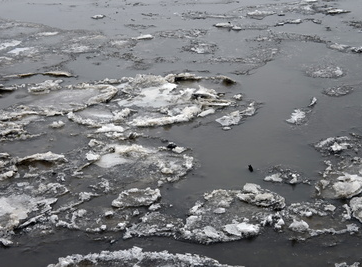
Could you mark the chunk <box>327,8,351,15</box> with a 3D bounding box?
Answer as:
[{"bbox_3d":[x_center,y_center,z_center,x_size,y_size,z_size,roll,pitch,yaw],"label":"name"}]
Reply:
[{"bbox_3d":[9.391,-7.273,49.540,1.352,0.216,0.736,0,18,0],"label":"chunk"}]

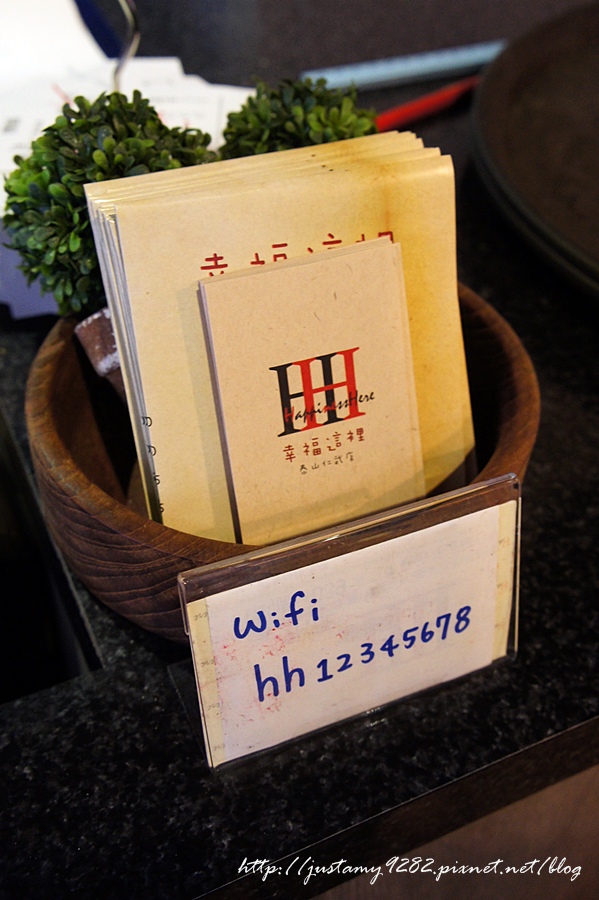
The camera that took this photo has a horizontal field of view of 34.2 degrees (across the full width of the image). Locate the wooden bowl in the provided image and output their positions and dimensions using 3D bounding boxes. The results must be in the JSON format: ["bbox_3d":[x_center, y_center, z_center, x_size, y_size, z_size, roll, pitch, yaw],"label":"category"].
[{"bbox_3d":[-0.005,-0.002,0.311,0.152,0.058,0.152,1,44,-1],"label":"wooden bowl"}]

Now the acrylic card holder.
[{"bbox_3d":[0.014,0.040,0.266,0.094,0.061,0.037,-15,46,-17],"label":"acrylic card holder"}]

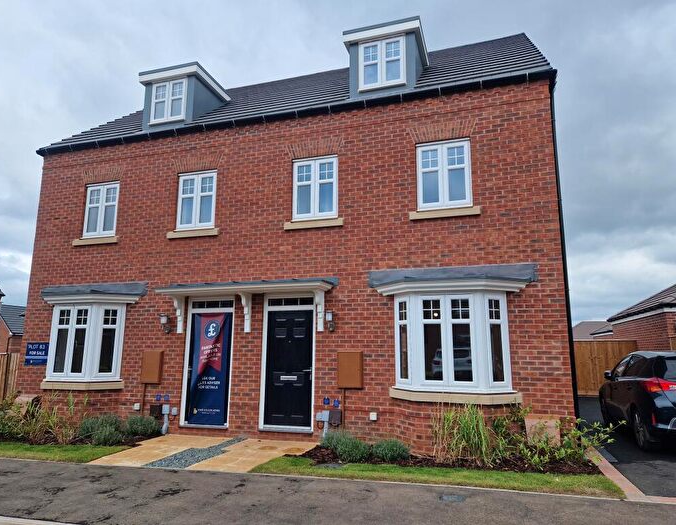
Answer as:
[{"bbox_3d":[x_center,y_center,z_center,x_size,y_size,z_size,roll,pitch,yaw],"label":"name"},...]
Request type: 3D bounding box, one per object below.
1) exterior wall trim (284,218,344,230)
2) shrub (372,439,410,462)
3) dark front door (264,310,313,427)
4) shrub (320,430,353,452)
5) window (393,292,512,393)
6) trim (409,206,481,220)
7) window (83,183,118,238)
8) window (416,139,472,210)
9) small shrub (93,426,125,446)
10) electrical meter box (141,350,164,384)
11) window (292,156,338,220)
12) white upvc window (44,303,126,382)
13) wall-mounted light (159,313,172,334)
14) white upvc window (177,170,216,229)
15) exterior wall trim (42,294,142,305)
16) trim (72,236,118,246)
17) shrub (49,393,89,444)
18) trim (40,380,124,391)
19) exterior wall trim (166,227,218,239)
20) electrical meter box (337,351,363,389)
[{"bbox_3d":[-0.428,-0.671,8.450,1.126,0.131,0.120,-3,-10,17],"label":"exterior wall trim"},{"bbox_3d":[0.789,2.731,6.870,0.550,0.300,0.520,-3,-10,17],"label":"shrub"},{"bbox_3d":[-0.859,1.861,8.245,0.881,1.988,0.060,-3,-10,17],"label":"dark front door"},{"bbox_3d":[-0.022,2.731,7.145,0.510,0.310,0.500,0,-10,0],"label":"shrub"},{"bbox_3d":[1.702,1.205,7.105,1.780,1.455,0.440,-3,-10,17],"label":"window"},{"bbox_3d":[1.779,-0.798,7.736,1.149,0.136,0.130,-3,-10,17],"label":"trim"},{"bbox_3d":[-5.043,-1.108,9.939,0.912,1.198,0.090,-3,-10,17],"label":"window"},{"bbox_3d":[1.792,-1.449,7.827,0.890,1.180,0.100,-3,-10,17],"label":"window"},{"bbox_3d":[-3.728,2.818,7.565,0.480,0.290,0.480,-3,-10,17],"label":"small shrub"},{"bbox_3d":[-3.528,1.992,8.828,0.420,0.590,0.090,-3,-10,17],"label":"electrical meter box"},{"bbox_3d":[-0.411,-1.359,8.637,0.886,1.182,0.080,-3,-10,17],"label":"window"},{"bbox_3d":[-5.078,1.562,9.140,1.780,1.455,0.440,-3,-10,17],"label":"white upvc window"},{"bbox_3d":[-3.240,1.137,8.719,0.180,0.400,0.230,-3,-10,17],"label":"wall-mounted light"},{"bbox_3d":[-2.827,-1.233,9.365,0.884,1.177,0.080,-3,-10,17],"label":"white upvc window"},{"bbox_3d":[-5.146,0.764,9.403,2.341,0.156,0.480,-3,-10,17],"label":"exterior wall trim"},{"bbox_3d":[-5.101,-0.430,9.859,1.178,0.127,0.120,-3,-10,17],"label":"trim"},{"bbox_3d":[-4.427,2.571,7.717,0.600,0.820,0.570,-3,-10,17],"label":"shrub"},{"bbox_3d":[-5.147,2.394,9.085,1.995,0.140,0.420,-3,-10,17],"label":"trim"},{"bbox_3d":[-2.826,-0.552,9.174,1.181,0.130,0.120,-3,-10,17],"label":"exterior wall trim"},{"bbox_3d":[0.208,1.792,7.740,0.399,0.578,0.150,-3,-10,17],"label":"electrical meter box"}]

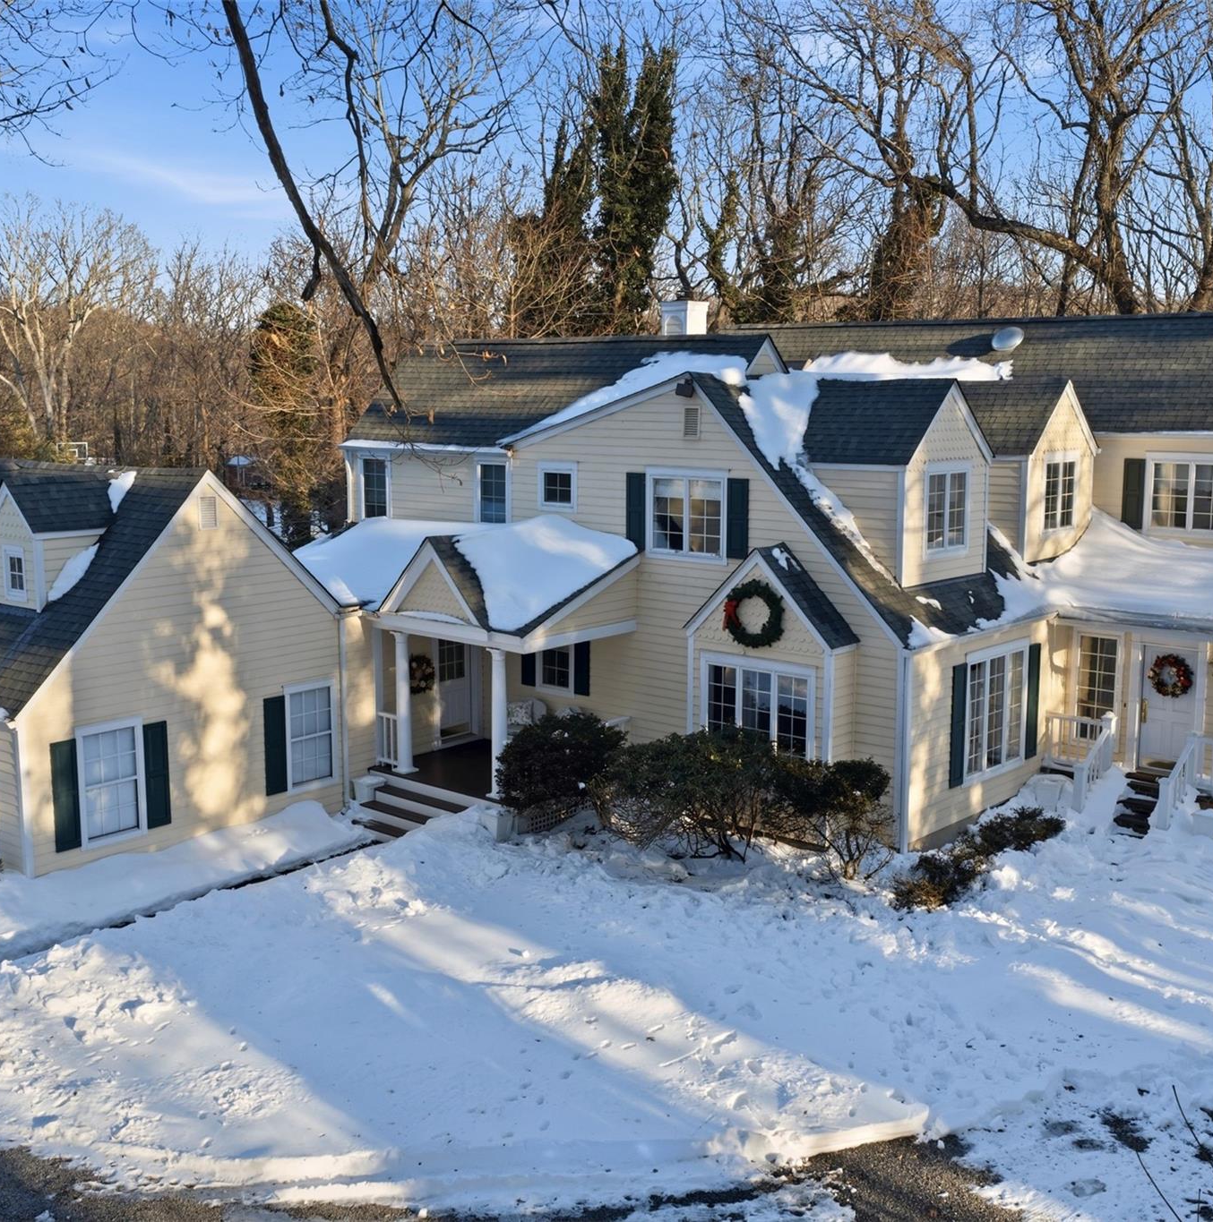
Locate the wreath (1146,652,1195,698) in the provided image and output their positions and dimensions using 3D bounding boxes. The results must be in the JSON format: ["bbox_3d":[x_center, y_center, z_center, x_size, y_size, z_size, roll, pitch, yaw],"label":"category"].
[{"bbox_3d":[8.962,1.032,22.738,0.680,0.680,0.140,7,11,39],"label":"wreath"}]

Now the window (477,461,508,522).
[{"bbox_3d":[-2.001,-2.027,25.338,0.790,1.280,0.120,7,11,39],"label":"window"}]

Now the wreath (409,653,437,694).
[{"bbox_3d":[-3.142,1.107,24.583,0.150,0.730,0.700,7,11,39],"label":"wreath"}]

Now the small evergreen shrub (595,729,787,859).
[{"bbox_3d":[1.198,2.551,19.716,2.450,1.680,1.700,7,11,39],"label":"small evergreen shrub"}]

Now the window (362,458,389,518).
[{"bbox_3d":[-4.413,-2.279,27.284,0.810,1.290,0.120,7,11,39],"label":"window"}]

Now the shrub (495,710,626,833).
[{"bbox_3d":[-0.538,2.399,21.061,1.950,1.600,1.800,0,9,0],"label":"shrub"}]

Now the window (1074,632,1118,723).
[{"bbox_3d":[8.581,1.368,25.047,0.718,1.869,0.120,7,11,39],"label":"window"}]

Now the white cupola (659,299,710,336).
[{"bbox_3d":[1.582,-5.872,29.016,0.720,0.820,0.720,8,12,40],"label":"white cupola"}]

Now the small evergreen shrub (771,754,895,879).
[{"bbox_3d":[3.191,2.923,20.046,1.600,1.730,1.400,7,11,39],"label":"small evergreen shrub"}]

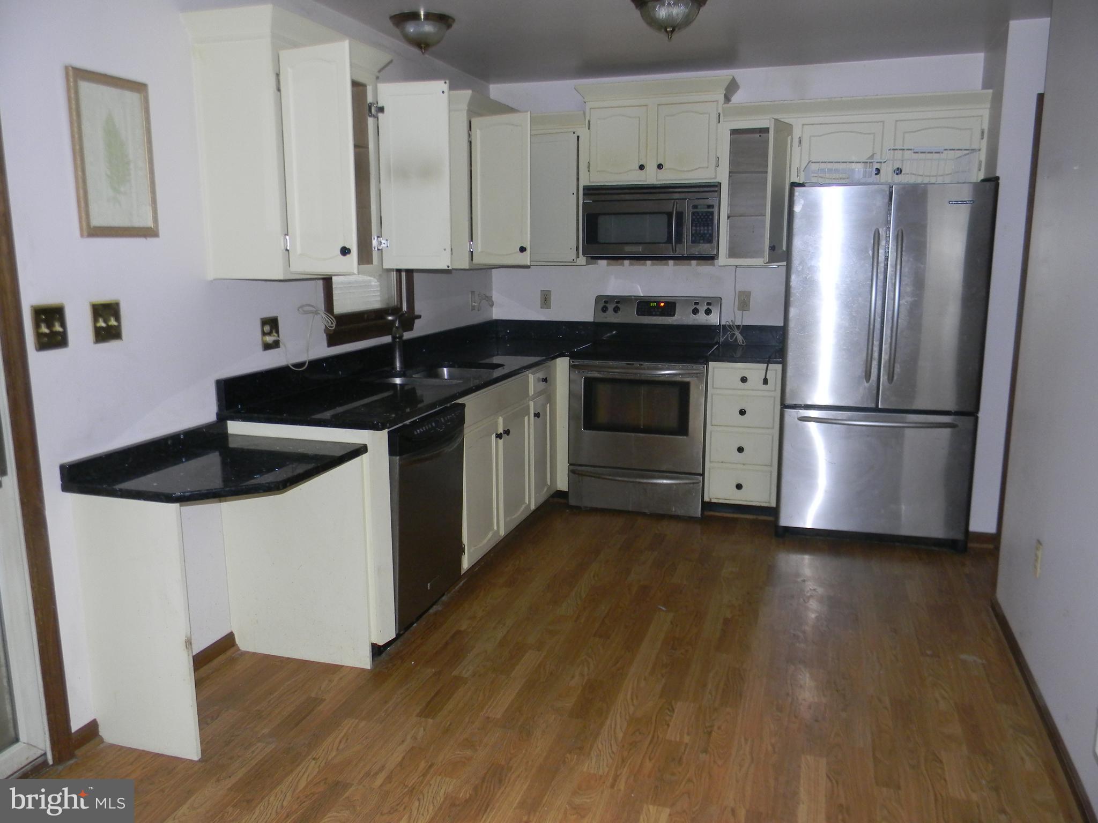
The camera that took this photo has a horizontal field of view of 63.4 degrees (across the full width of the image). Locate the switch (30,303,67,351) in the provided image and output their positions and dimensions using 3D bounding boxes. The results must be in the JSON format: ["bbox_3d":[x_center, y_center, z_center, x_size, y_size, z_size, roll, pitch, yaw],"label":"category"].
[{"bbox_3d":[-1.385,-0.236,2.486,0.018,0.127,0.112,3,11,17],"label":"switch"}]

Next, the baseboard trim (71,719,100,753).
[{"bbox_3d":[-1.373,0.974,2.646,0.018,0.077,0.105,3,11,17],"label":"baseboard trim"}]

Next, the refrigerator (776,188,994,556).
[{"bbox_3d":[1.721,-0.265,4.659,0.894,1.775,0.875,3,11,17],"label":"refrigerator"}]

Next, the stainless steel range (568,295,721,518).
[{"bbox_3d":[0.572,-0.059,5.193,0.758,1.185,0.690,3,11,17],"label":"stainless steel range"}]

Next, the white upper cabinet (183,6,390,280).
[{"bbox_3d":[-0.915,-0.942,3.323,0.352,0.861,0.820,3,11,17],"label":"white upper cabinet"}]

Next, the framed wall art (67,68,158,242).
[{"bbox_3d":[-1.290,-0.751,2.630,0.022,0.462,0.312,3,11,17],"label":"framed wall art"}]

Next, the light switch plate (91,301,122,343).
[{"bbox_3d":[-1.324,-0.270,2.678,0.018,0.125,0.115,3,11,17],"label":"light switch plate"}]

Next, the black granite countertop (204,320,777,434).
[{"bbox_3d":[0.119,-0.232,4.169,1.855,0.144,2.761,3,11,17],"label":"black granite countertop"}]

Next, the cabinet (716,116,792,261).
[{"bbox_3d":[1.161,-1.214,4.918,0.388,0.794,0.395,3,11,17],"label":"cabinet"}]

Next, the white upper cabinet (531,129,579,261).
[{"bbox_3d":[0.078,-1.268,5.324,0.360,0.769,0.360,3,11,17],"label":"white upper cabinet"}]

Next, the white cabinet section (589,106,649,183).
[{"bbox_3d":[0.424,-1.507,5.056,0.333,0.409,0.285,3,11,17],"label":"white cabinet section"}]

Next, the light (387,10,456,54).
[{"bbox_3d":[-0.553,-1.647,3.905,0.285,0.149,0.285,0,10,0],"label":"light"}]

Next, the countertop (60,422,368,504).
[{"bbox_3d":[-1.012,0.148,2.793,0.588,0.082,0.708,3,11,17],"label":"countertop"}]

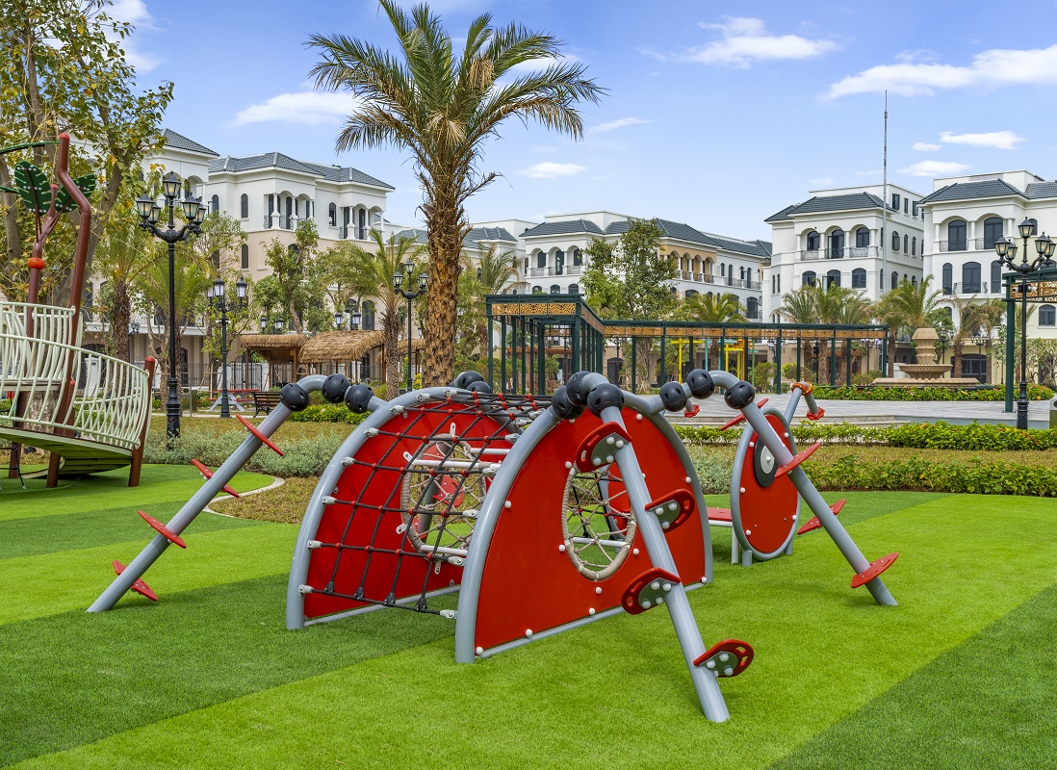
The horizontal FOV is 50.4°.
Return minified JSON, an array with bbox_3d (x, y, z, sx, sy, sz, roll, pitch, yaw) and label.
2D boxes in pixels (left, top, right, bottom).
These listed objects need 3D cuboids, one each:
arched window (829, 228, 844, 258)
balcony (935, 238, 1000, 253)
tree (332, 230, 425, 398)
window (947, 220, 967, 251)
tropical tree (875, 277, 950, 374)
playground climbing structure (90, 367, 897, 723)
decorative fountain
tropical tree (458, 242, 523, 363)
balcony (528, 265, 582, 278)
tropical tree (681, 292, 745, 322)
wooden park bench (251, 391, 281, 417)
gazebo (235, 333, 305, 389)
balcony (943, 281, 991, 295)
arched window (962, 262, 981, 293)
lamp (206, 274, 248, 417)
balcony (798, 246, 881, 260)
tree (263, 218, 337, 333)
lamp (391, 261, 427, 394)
[{"bbox_3d":[28.341,-12.935,103.000,1.400,2.700,0.150,1,1,37],"label":"arched window"},{"bbox_3d":[35.451,-11.250,90.200,5.200,1.050,1.200,1,1,37],"label":"balcony"},{"bbox_3d":[-5.921,-2.677,45.059,4.000,7.110,4.000,0,1,0],"label":"tree"},{"bbox_3d":[34.749,-12.117,91.200,1.500,2.420,0.200,1,1,37],"label":"window"},{"bbox_3d":[22.315,-3.148,65.000,4.200,6.300,4.200,0,1,0],"label":"tropical tree"},{"bbox_3d":[0.302,0.693,8.182,4.450,1.600,4.700,1,1,37],"label":"playground climbing structure"},{"bbox_3d":[15.152,-0.856,42.822,4.100,2.580,4.100,1,1,37],"label":"decorative fountain"},{"bbox_3d":[-2.099,-3.624,62.071,4.000,8.430,4.000,0,1,0],"label":"tropical tree"},{"bbox_3d":[2.748,-11.427,112.500,5.900,1.050,1.200,1,1,37],"label":"balcony"},{"bbox_3d":[9.003,-2.014,54.000,3.700,4.900,3.700,0,1,0],"label":"tropical tree"},{"bbox_3d":[-7.880,0.620,35.915,1.500,0.820,0.650,0,1,25],"label":"wooden park bench"},{"bbox_3d":[-10.128,-0.572,44.500,2.600,2.800,2.400,0,1,12],"label":"gazebo"},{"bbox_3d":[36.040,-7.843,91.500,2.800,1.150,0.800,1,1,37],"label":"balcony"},{"bbox_3d":[36.332,-8.793,92.000,1.450,2.550,0.150,1,1,37],"label":"arched window"},{"bbox_3d":[-9.083,-1.144,33.800,1.200,4.250,1.200,0,1,0],"label":"lamp"},{"bbox_3d":[26.676,-11.256,96.200,6.900,1.050,1.200,1,1,37],"label":"balcony"},{"bbox_3d":[-11.353,-3.770,56.075,3.800,8.930,3.800,0,1,0],"label":"tree"},{"bbox_3d":[-3.585,-1.370,34.000,1.200,4.850,1.200,0,1,0],"label":"lamp"}]

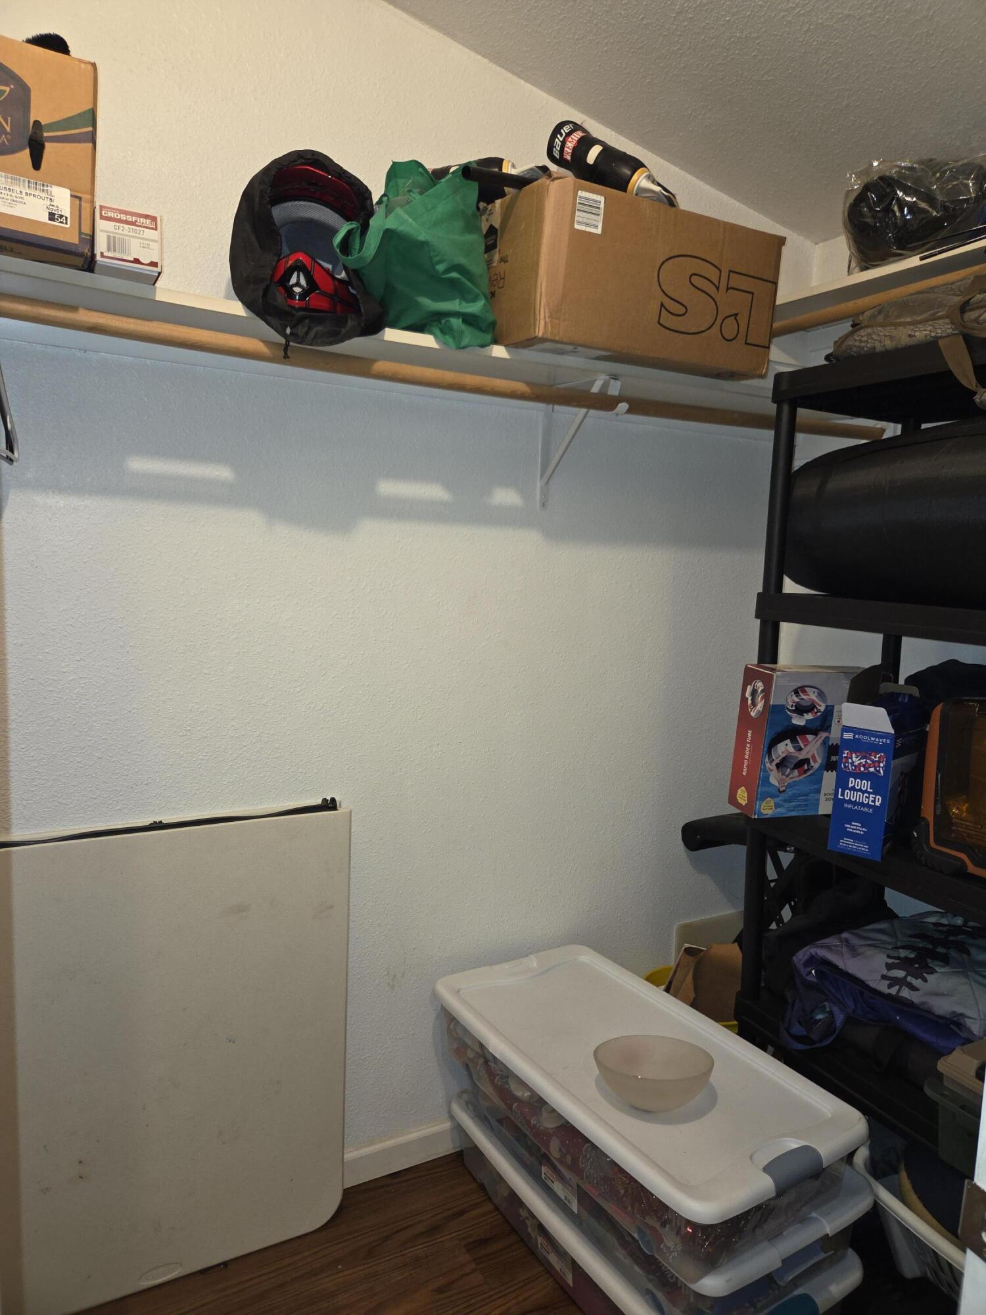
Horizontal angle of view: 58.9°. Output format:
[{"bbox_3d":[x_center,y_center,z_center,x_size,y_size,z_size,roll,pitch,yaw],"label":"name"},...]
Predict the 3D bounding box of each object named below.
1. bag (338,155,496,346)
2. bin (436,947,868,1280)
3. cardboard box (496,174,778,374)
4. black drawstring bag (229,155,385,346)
[{"bbox_3d":[-0.161,-0.749,1.605,0.300,0.345,0.260,-1,7,-22],"label":"bag"},{"bbox_3d":[0.275,0.876,1.817,0.461,0.163,0.854,-2,7,-33],"label":"bin"},{"bbox_3d":[0.253,-0.750,1.869,0.588,0.292,0.370,-2,7,-30],"label":"cardboard box"},{"bbox_3d":[-0.323,-0.692,1.527,0.265,0.345,0.300,1,6,-12],"label":"black drawstring bag"}]

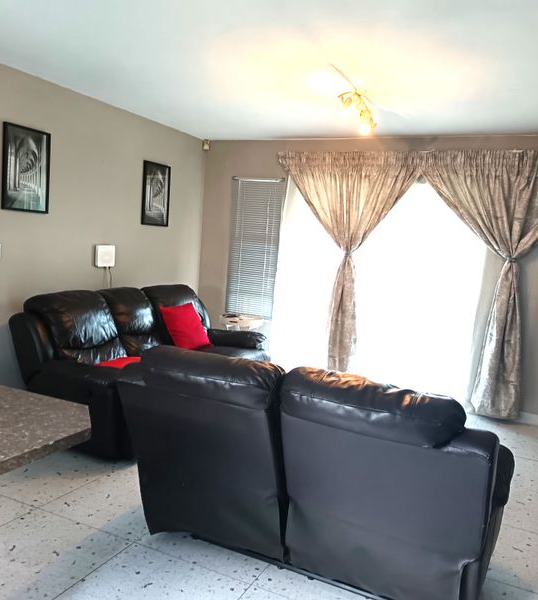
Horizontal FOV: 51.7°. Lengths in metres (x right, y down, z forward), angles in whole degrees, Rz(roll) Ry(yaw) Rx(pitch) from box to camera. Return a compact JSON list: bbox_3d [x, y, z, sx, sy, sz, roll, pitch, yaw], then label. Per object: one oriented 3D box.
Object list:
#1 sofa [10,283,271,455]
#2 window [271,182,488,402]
[{"bbox_3d":[-0.869,0.425,4.467,1.070,0.970,2.080,7,6,25],"label":"sofa"},{"bbox_3d":[0.995,-0.115,5.398,2.070,2.060,0.100,7,6,25],"label":"window"}]

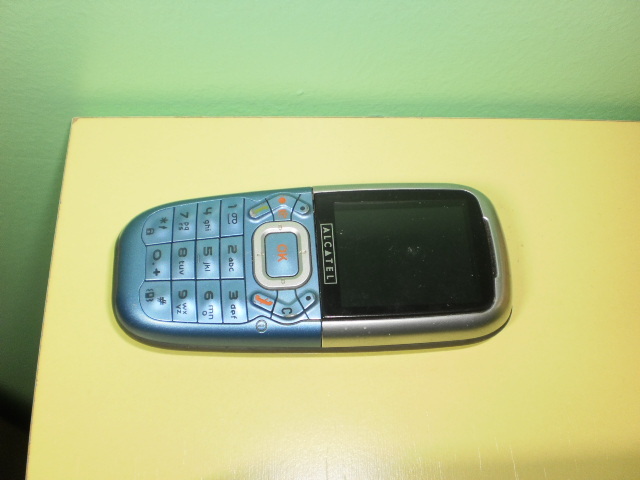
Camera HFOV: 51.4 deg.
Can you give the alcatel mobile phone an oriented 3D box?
[{"bbox_3d":[-0.002,0.007,0.177,0.104,0.018,0.043,-2,72,-3],"label":"alcatel mobile phone"}]

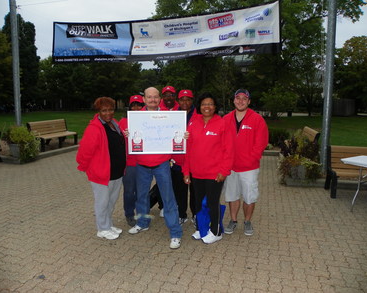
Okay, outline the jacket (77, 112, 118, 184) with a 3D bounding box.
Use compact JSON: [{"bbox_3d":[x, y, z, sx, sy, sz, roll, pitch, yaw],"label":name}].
[{"bbox_3d":[-0.963,0.034,3.367,0.480,0.780,0.360,-7,10,-40],"label":"jacket"}]

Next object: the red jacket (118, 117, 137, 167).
[{"bbox_3d":[-0.558,-0.111,3.746,0.510,0.700,0.300,0,7,-6],"label":"red jacket"}]

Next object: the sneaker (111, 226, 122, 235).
[{"bbox_3d":[-0.884,0.995,3.632,0.260,0.100,0.100,5,8,31],"label":"sneaker"}]

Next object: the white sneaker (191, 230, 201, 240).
[{"bbox_3d":[0.205,1.026,3.552,0.260,0.100,0.100,-6,10,-45],"label":"white sneaker"}]

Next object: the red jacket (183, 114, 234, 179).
[{"bbox_3d":[0.285,-0.007,3.364,0.560,0.710,0.310,3,7,12],"label":"red jacket"}]

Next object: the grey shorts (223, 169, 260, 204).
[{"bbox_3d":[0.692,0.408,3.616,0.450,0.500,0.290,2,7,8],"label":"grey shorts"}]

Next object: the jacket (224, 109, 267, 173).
[{"bbox_3d":[0.692,-0.072,3.546,0.600,0.740,0.320,2,7,8],"label":"jacket"}]

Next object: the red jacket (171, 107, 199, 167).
[{"bbox_3d":[0.013,-0.120,3.699,0.500,0.720,0.320,0,8,3],"label":"red jacket"}]

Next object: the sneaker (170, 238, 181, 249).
[{"bbox_3d":[-0.095,1.042,3.333,0.105,0.110,0.290,1,7,2],"label":"sneaker"}]

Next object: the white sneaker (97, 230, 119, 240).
[{"bbox_3d":[-0.888,1.045,3.453,0.260,0.105,0.100,4,9,28],"label":"white sneaker"}]

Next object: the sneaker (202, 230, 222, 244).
[{"bbox_3d":[0.335,1.054,3.390,0.100,0.110,0.260,8,11,43],"label":"sneaker"}]

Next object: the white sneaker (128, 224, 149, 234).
[{"bbox_3d":[-0.548,1.023,3.617,0.275,0.110,0.105,-6,10,-38],"label":"white sneaker"}]

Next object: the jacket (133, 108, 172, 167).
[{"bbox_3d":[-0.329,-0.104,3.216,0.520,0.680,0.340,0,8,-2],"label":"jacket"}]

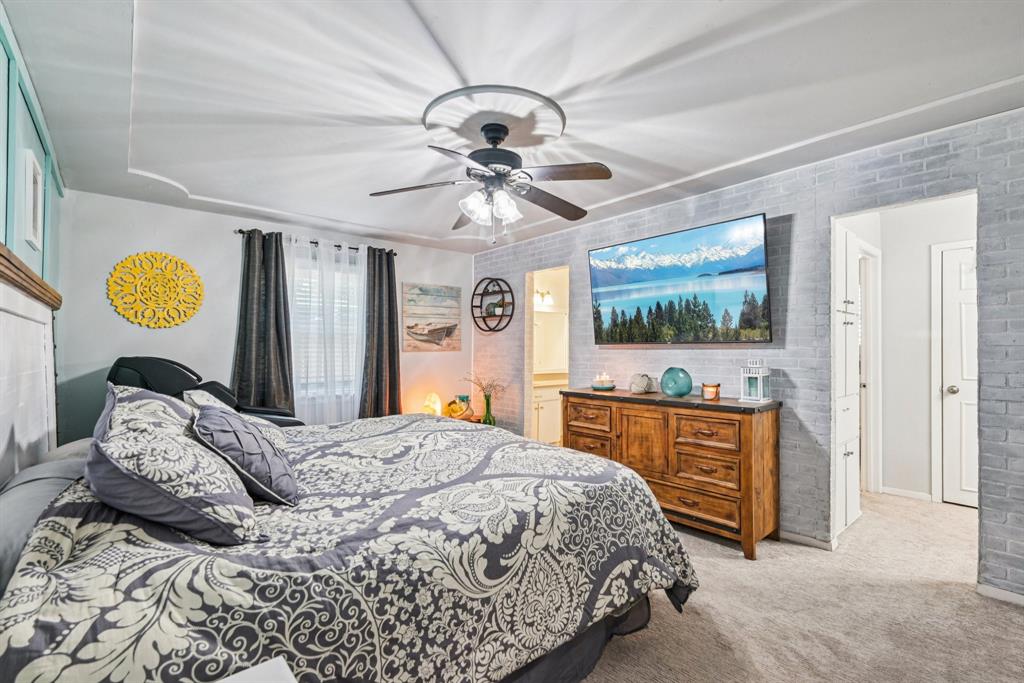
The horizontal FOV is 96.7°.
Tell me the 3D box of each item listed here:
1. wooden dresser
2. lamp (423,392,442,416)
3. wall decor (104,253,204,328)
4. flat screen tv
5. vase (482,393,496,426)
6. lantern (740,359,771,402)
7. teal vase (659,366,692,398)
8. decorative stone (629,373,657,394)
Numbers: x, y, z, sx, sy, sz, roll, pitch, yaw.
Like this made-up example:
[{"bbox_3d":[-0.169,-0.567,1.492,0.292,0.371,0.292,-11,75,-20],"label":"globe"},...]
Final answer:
[{"bbox_3d":[1.080,0.844,3.367,0.450,0.888,1.528,1,-1,-42],"label":"wooden dresser"},{"bbox_3d":[-0.856,0.705,4.900,0.200,0.280,0.200,1,-1,-41],"label":"lamp"},{"bbox_3d":[-2.872,-0.419,3.693,0.630,0.630,0.030,1,-1,-41],"label":"wall decor"},{"bbox_3d":[1.196,-0.395,3.484,0.060,0.830,1.450,-7,4,-40],"label":"flat screen tv"},{"bbox_3d":[-0.233,0.713,4.600,0.140,0.400,0.140,0,-1,0],"label":"vase"},{"bbox_3d":[1.612,0.257,2.998,0.155,0.280,0.155,1,-1,-42],"label":"lantern"},{"bbox_3d":[1.198,0.289,3.311,0.210,0.220,0.225,1,-1,-42],"label":"teal vase"},{"bbox_3d":[1.022,0.322,3.529,0.160,0.160,0.180,1,-1,-42],"label":"decorative stone"}]

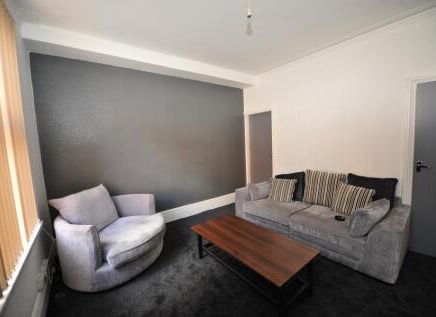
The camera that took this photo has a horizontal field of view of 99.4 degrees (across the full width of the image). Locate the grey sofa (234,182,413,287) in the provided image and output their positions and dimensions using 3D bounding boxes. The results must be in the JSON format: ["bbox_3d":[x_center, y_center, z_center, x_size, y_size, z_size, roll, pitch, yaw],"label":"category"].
[{"bbox_3d":[1.335,0.806,2.823,0.885,0.660,2.120,-6,5,-37],"label":"grey sofa"}]

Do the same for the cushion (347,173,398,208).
[{"bbox_3d":[1.959,0.473,2.387,0.160,0.500,0.510,16,-9,-37],"label":"cushion"}]

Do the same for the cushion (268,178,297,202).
[{"bbox_3d":[1.108,0.545,3.159,0.410,0.400,0.140,-1,-17,34],"label":"cushion"}]

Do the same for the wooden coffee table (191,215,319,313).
[{"bbox_3d":[0.297,1.046,1.969,0.597,0.415,1.279,-6,5,-36],"label":"wooden coffee table"}]

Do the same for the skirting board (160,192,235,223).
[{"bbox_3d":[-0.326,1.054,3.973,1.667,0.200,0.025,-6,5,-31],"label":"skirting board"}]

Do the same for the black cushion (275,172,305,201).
[{"bbox_3d":[1.265,0.491,3.228,0.480,0.470,0.160,0,-13,37],"label":"black cushion"}]

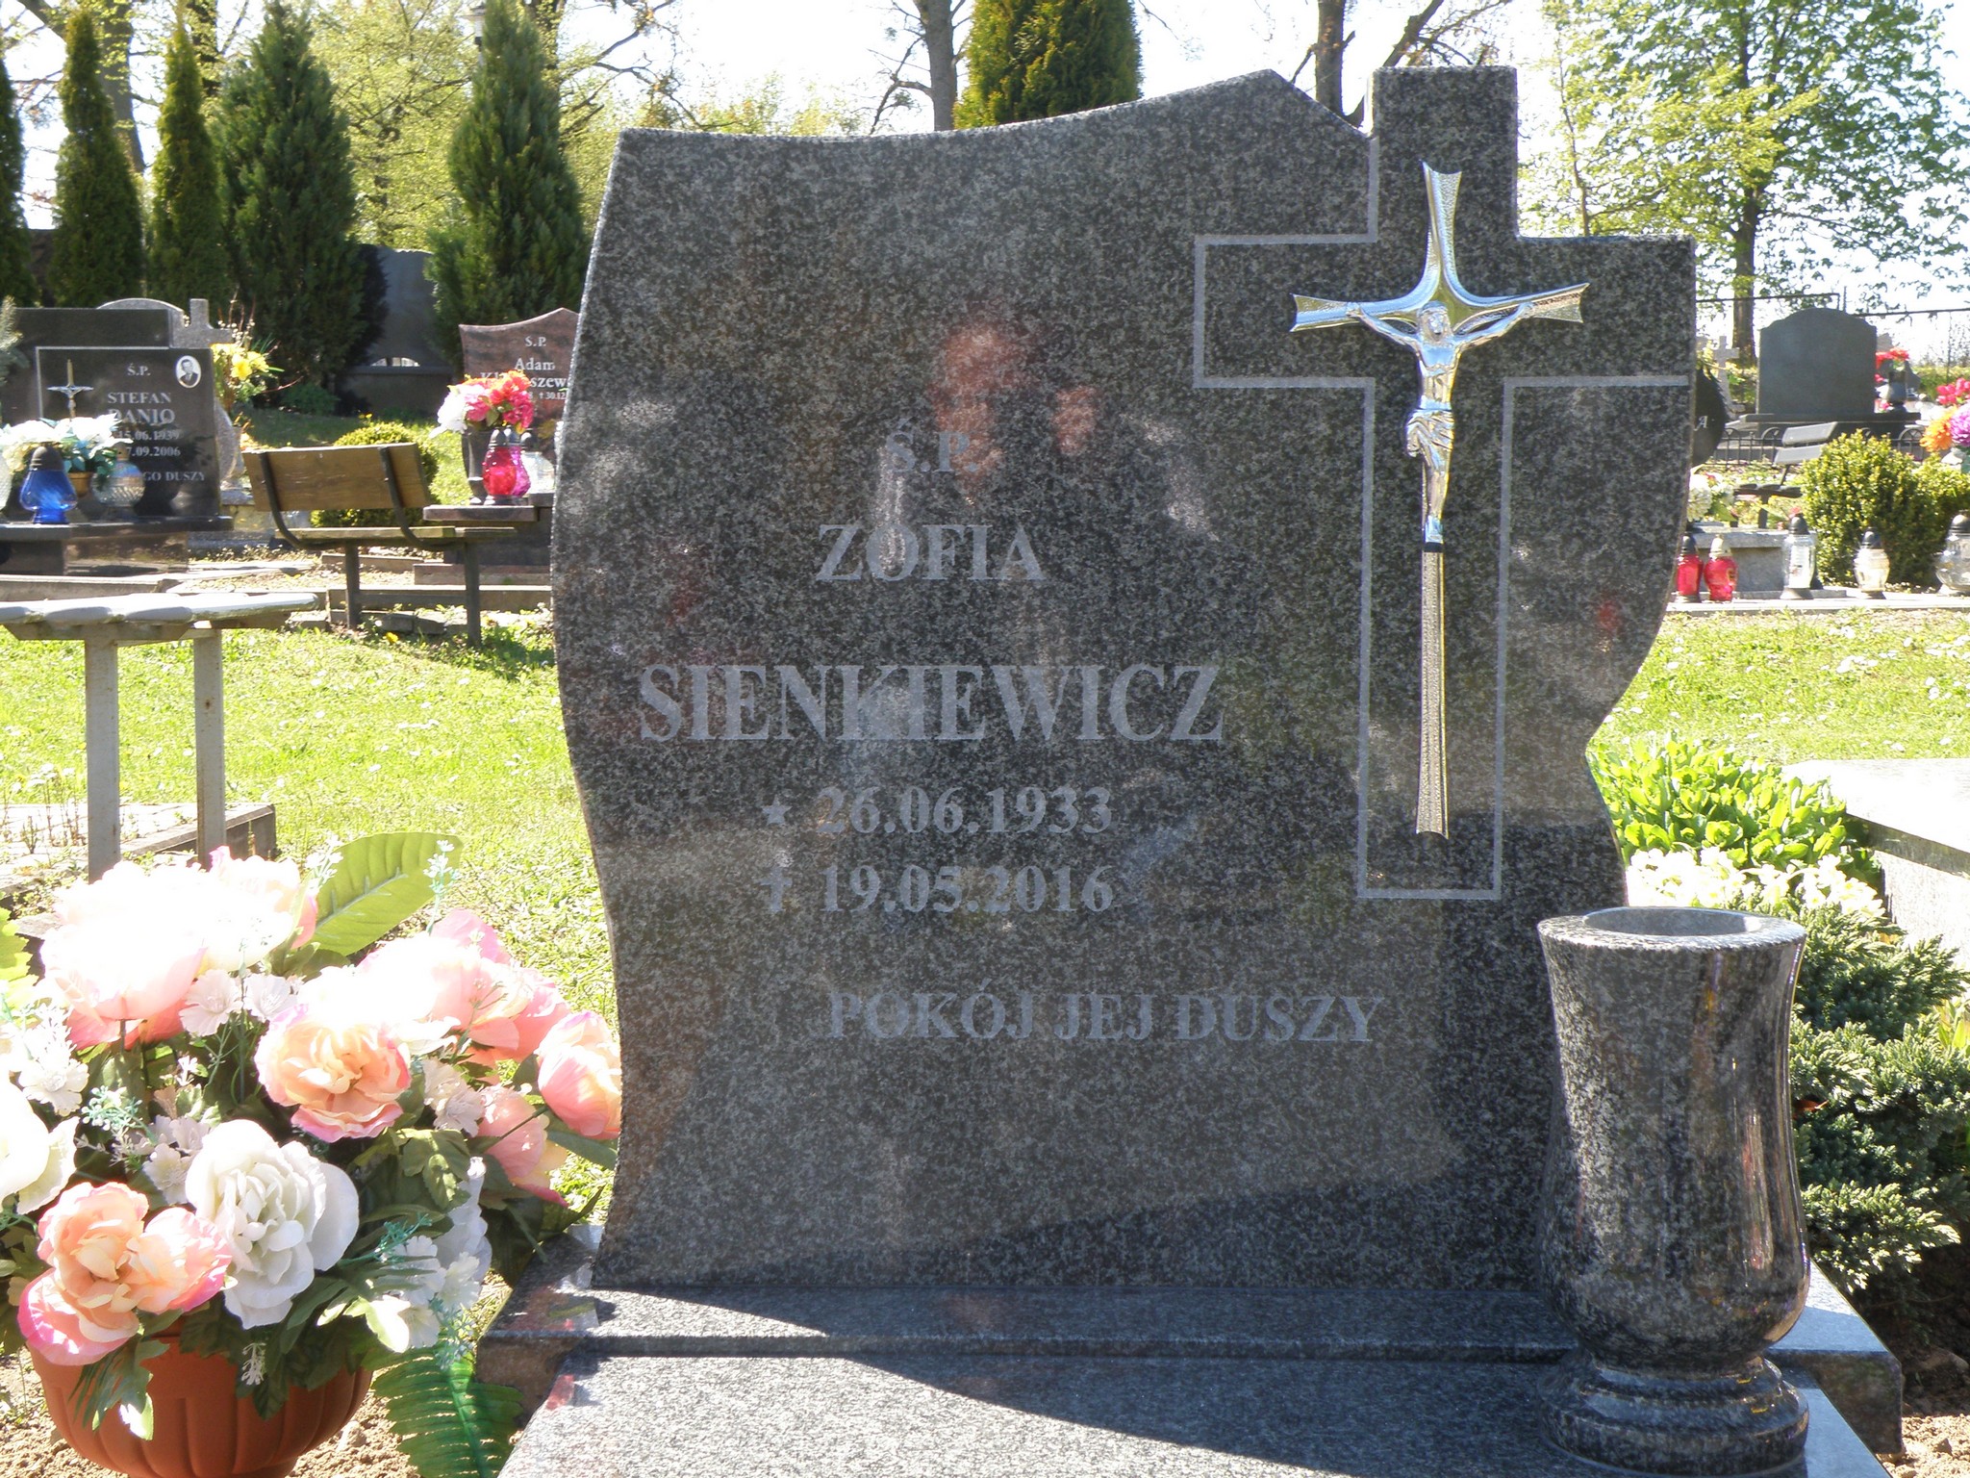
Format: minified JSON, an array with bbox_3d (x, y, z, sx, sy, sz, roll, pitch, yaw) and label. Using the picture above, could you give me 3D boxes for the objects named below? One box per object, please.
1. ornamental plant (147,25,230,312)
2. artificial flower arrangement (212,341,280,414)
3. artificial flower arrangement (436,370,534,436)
[{"bbox_3d":[-5.730,-3.760,22.500,0.620,2.750,0.620,0,6,2],"label":"ornamental plant"},{"bbox_3d":[-3.870,-1.890,16.300,0.400,0.400,0.370,0,6,2],"label":"artificial flower arrangement"},{"bbox_3d":[-2.270,-1.530,14.200,0.440,0.300,0.380,0,6,2],"label":"artificial flower arrangement"}]

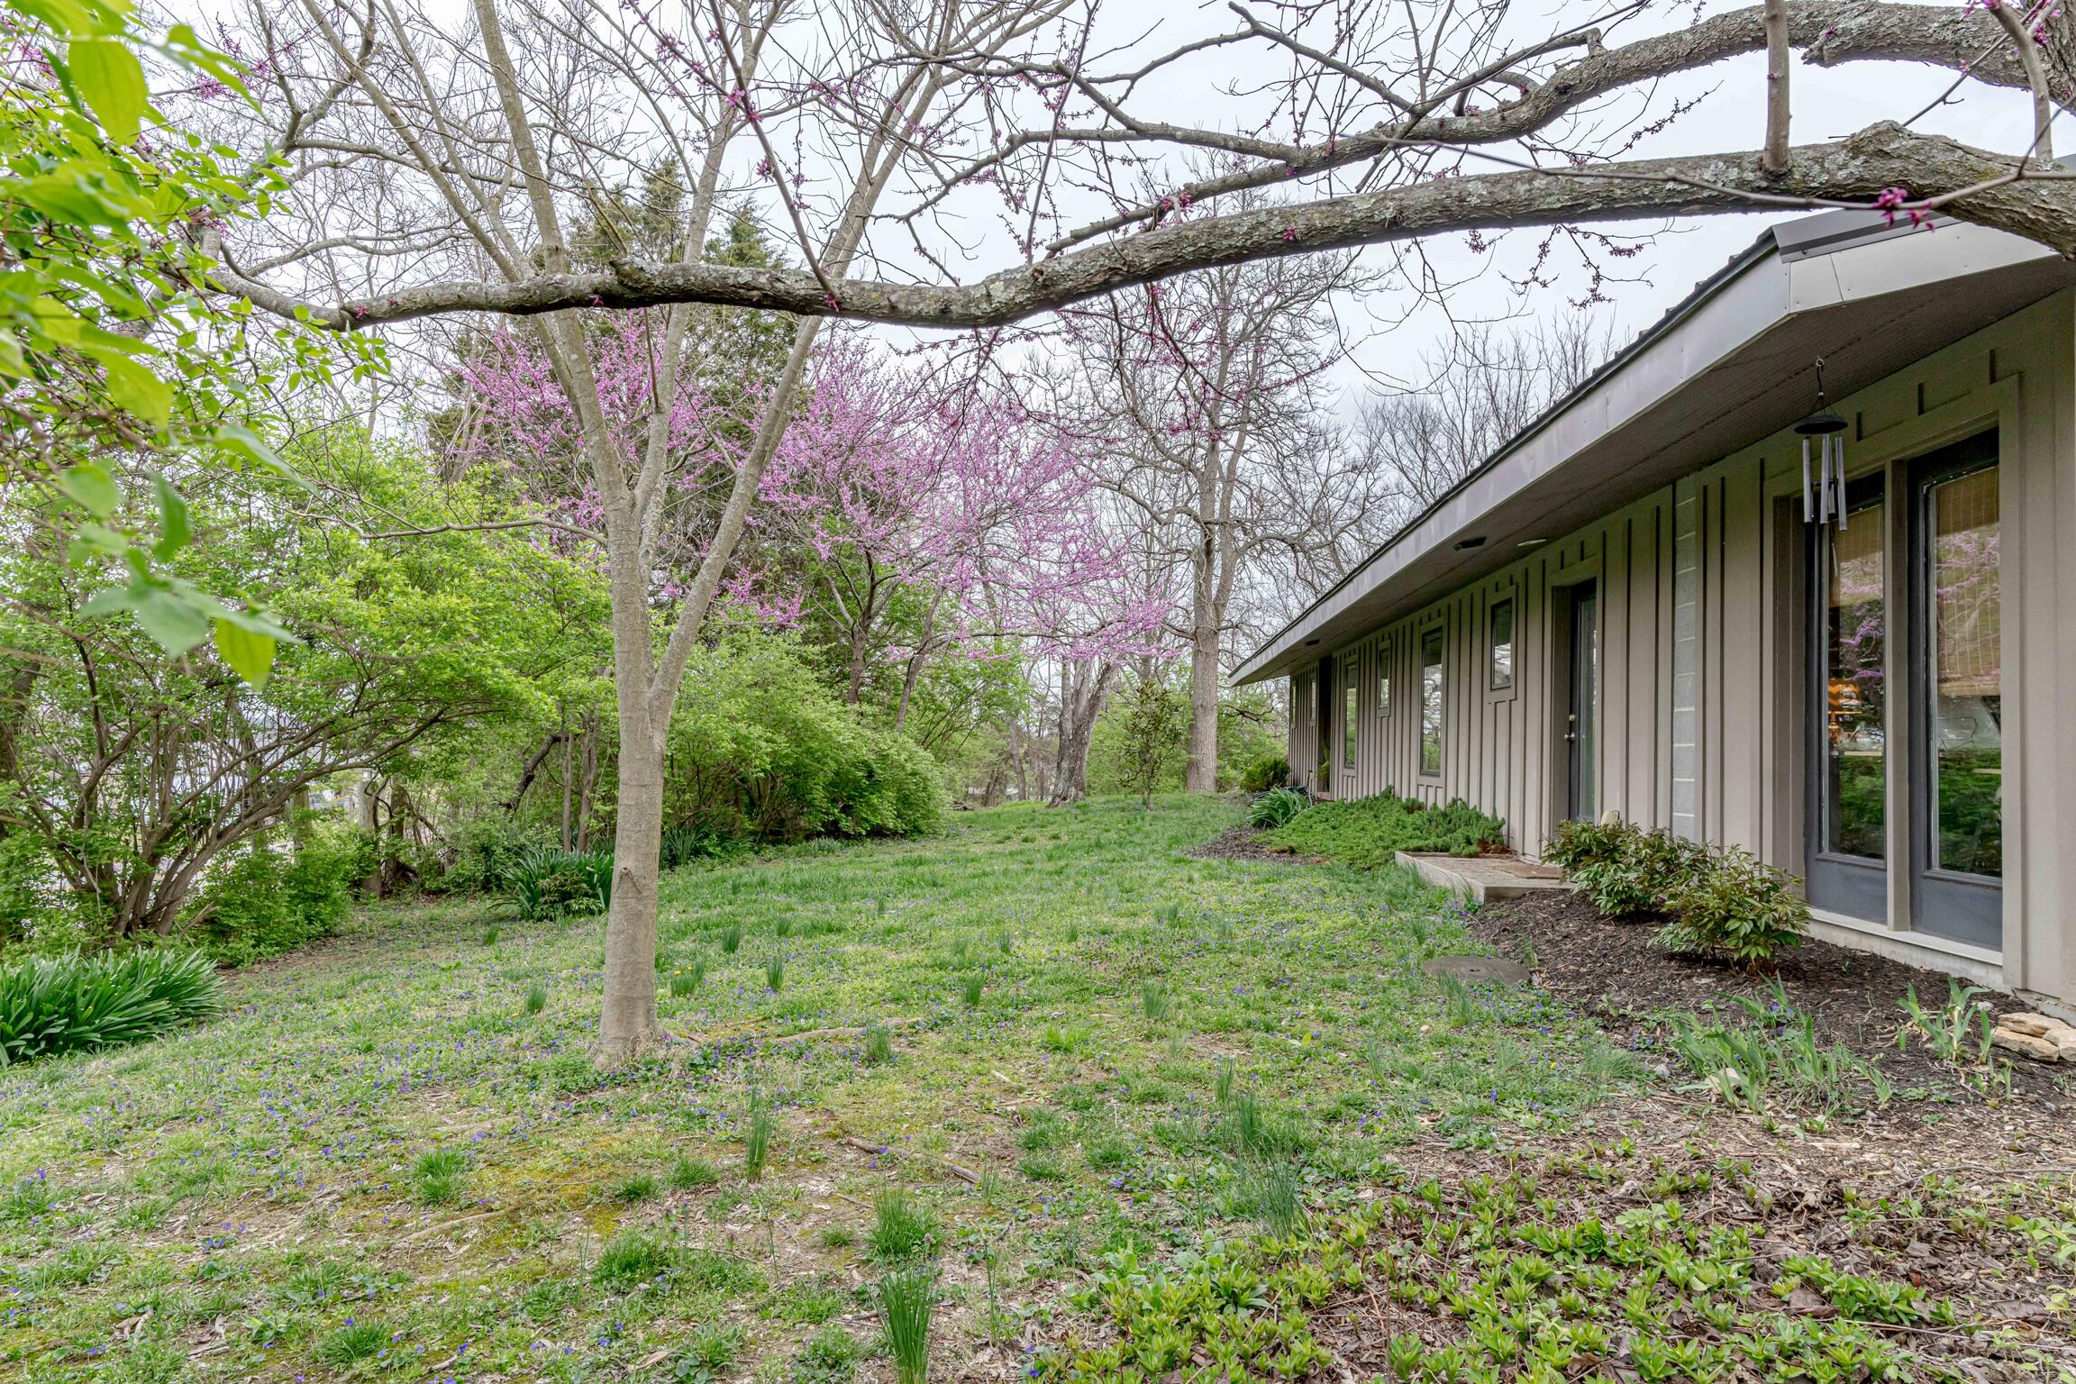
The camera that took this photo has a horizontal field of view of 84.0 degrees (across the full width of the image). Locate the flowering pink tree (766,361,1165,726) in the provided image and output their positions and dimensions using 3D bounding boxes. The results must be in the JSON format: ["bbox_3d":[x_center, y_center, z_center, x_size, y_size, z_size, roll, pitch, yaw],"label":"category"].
[{"bbox_3d":[-1.150,-1.650,18.000,6.300,7.000,5.800,2,-3,0],"label":"flowering pink tree"}]

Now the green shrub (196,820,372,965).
[{"bbox_3d":[-4.950,1.290,7.600,1.100,0.900,1.000,2,-3,0],"label":"green shrub"}]

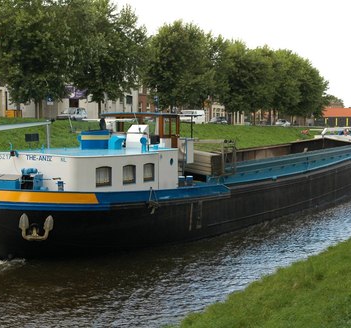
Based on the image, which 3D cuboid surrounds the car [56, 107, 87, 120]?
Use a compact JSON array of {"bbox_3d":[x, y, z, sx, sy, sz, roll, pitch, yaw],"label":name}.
[{"bbox_3d":[-10.650,-5.130,85.000,1.680,1.420,4.100,1,2,17],"label":"car"}]

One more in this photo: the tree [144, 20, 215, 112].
[{"bbox_3d":[0.260,-11.980,107.000,9.400,13.300,9.400,0,2,0],"label":"tree"}]

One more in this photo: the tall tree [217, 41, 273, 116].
[{"bbox_3d":[11.150,-13.160,133.000,9.500,13.700,9.500,1,2,20],"label":"tall tree"}]

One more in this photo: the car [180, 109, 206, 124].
[{"bbox_3d":[2.400,-6.470,114.000,1.900,1.980,4.850,1,2,19],"label":"car"}]

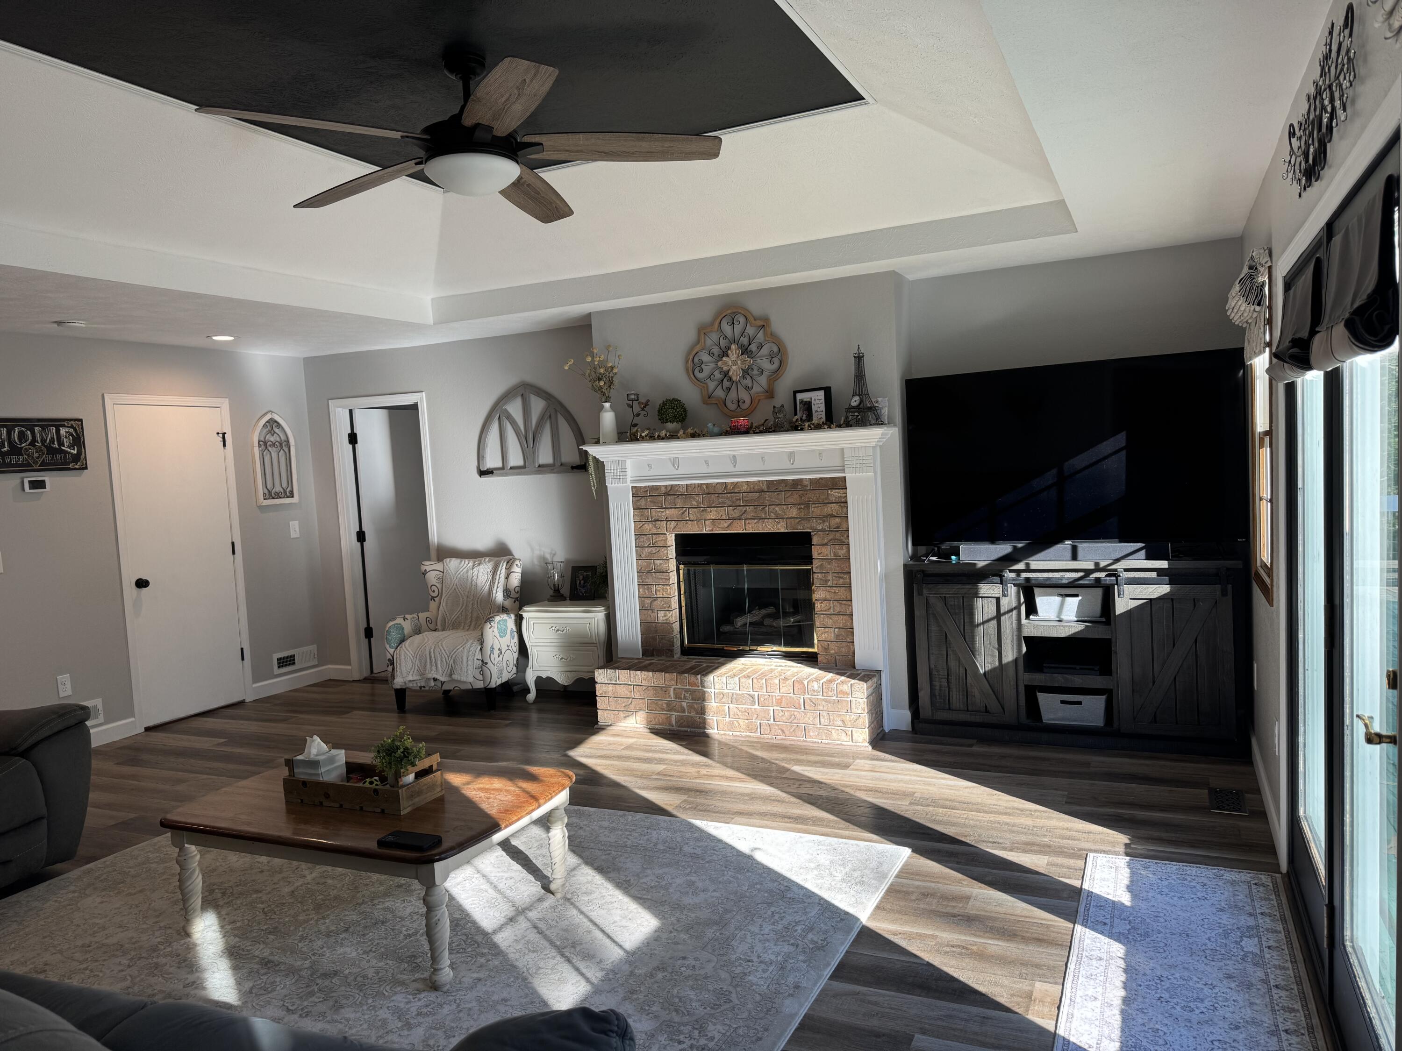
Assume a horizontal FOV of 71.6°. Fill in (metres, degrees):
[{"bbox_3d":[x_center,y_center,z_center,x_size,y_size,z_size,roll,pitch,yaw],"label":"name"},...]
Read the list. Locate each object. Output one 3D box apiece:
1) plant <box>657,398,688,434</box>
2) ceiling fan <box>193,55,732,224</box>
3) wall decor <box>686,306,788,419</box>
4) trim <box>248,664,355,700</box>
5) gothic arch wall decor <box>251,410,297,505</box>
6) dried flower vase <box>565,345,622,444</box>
[{"bbox_3d":[-0.159,-0.612,5.585,0.180,0.238,0.180,-3,4,0],"label":"plant"},{"bbox_3d":[-0.828,-1.394,3.379,1.652,0.489,1.694,-1,4,26],"label":"ceiling fan"},{"bbox_3d":[0.198,-0.919,5.513,0.627,0.622,0.030,-1,4,26],"label":"wall decor"},{"bbox_3d":[-2.921,1.148,7.118,0.200,0.096,0.710,-1,4,26],"label":"trim"},{"bbox_3d":[-3.062,-0.486,6.991,0.026,0.668,0.342,-1,4,26],"label":"gothic arch wall decor"},{"bbox_3d":[-0.611,-0.773,5.773,0.350,0.578,0.240,-1,4,26],"label":"dried flower vase"}]

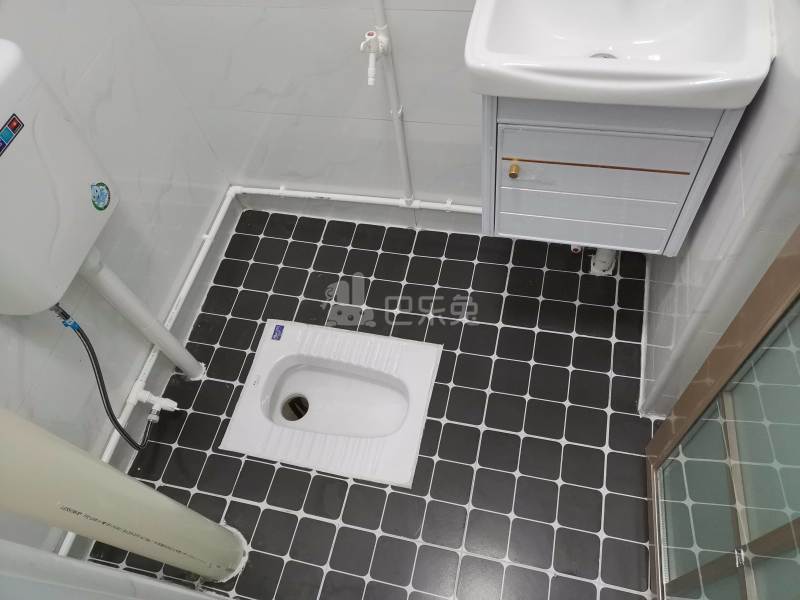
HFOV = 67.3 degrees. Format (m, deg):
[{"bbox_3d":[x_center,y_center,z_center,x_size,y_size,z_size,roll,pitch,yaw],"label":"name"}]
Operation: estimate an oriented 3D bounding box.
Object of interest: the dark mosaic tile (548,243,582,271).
[{"bbox_3d":[0.482,-0.121,1.756,0.096,0.008,0.096,8,61,14],"label":"dark mosaic tile"}]

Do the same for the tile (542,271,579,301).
[{"bbox_3d":[0.463,-0.037,1.728,0.096,0.010,0.096,7,61,14],"label":"tile"}]

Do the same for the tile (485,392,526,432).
[{"bbox_3d":[0.274,0.294,1.558,0.096,0.010,0.096,7,61,14],"label":"tile"}]

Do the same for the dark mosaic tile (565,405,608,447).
[{"bbox_3d":[0.465,0.315,1.495,0.096,0.008,0.096,8,61,14],"label":"dark mosaic tile"}]

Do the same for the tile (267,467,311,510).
[{"bbox_3d":[-0.280,0.478,1.519,0.096,0.008,0.096,8,61,14],"label":"tile"}]

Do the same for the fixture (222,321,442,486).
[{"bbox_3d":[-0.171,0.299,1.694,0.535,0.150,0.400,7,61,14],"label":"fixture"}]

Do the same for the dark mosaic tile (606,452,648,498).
[{"bbox_3d":[0.539,0.415,1.426,0.097,0.009,0.097,8,61,13],"label":"dark mosaic tile"}]

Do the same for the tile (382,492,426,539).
[{"bbox_3d":[0.010,0.521,1.447,0.097,0.010,0.097,7,60,14],"label":"tile"}]

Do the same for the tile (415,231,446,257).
[{"bbox_3d":[0.097,-0.171,1.859,0.097,0.010,0.097,7,60,14],"label":"tile"}]

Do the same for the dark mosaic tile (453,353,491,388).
[{"bbox_3d":[0.196,0.193,1.613,0.096,0.008,0.096,7,61,14],"label":"dark mosaic tile"}]

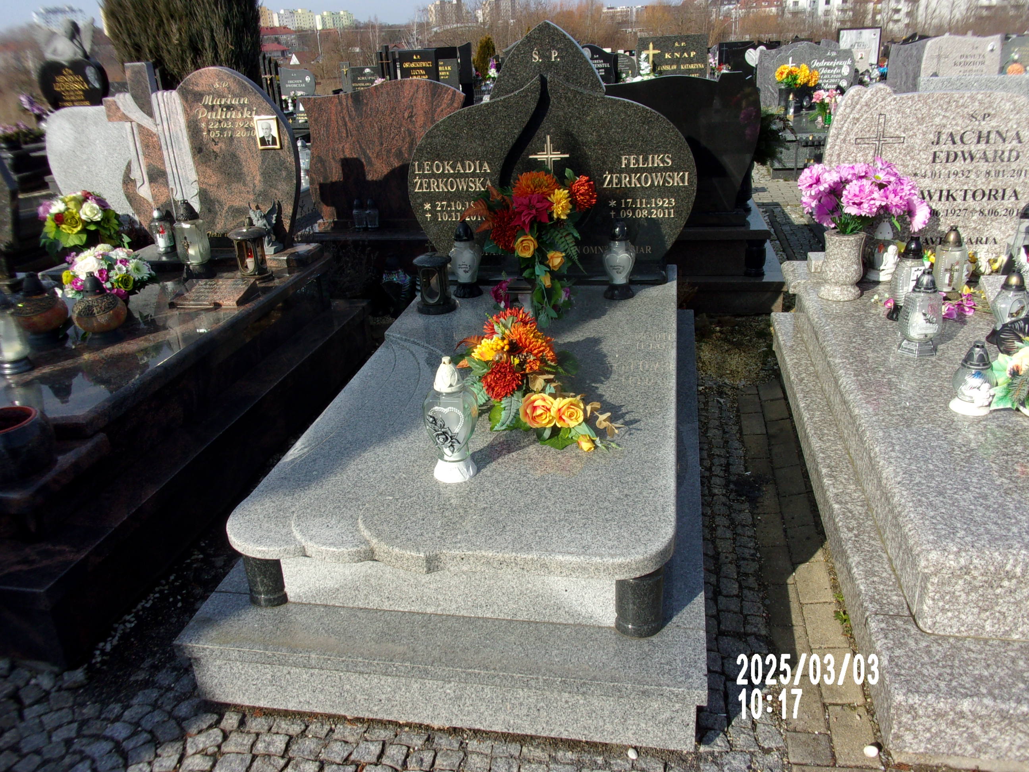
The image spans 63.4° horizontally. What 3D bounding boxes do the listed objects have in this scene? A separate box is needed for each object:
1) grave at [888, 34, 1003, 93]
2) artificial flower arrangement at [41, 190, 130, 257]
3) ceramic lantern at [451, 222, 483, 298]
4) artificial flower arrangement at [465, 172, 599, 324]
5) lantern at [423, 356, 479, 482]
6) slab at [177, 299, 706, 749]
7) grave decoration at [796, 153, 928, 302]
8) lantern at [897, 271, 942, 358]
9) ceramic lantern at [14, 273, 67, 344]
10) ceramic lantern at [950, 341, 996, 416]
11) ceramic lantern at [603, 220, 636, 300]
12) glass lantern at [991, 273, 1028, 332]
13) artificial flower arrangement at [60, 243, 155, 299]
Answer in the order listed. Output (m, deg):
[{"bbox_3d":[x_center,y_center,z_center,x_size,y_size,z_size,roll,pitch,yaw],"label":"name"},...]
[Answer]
[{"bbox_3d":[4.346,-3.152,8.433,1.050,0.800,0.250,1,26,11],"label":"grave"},{"bbox_3d":[-2.129,-0.781,4.117,0.410,0.350,0.370,-14,25,-24],"label":"artificial flower arrangement"},{"bbox_3d":[-0.221,-0.567,3.698,0.145,0.320,0.130,-1,23,5],"label":"ceramic lantern"},{"bbox_3d":[0.065,-0.574,3.422,0.530,0.620,0.400,0,25,8],"label":"artificial flower arrangement"},{"bbox_3d":[-0.173,0.085,2.272,0.150,0.347,0.132,-1,23,5],"label":"lantern"},{"bbox_3d":[0.022,0.106,3.163,1.320,0.510,2.640,1,24,11],"label":"slab"},{"bbox_3d":[1.572,-0.690,3.765,0.550,0.590,0.460,1,24,11],"label":"grave decoration"},{"bbox_3d":[1.469,-0.268,2.983,0.144,0.297,0.142,1,26,11],"label":"lantern"},{"bbox_3d":[-1.926,-0.327,3.376,0.195,0.268,0.195,-16,26,-28],"label":"ceramic lantern"},{"bbox_3d":[1.437,-0.034,2.577,0.135,0.224,0.130,-1,25,6],"label":"ceramic lantern"},{"bbox_3d":[0.461,-0.570,3.694,0.150,0.332,0.135,0,25,8],"label":"ceramic lantern"},{"bbox_3d":[1.914,-0.315,3.219,0.135,0.283,0.130,-2,23,4],"label":"glass lantern"},{"bbox_3d":[-1.755,-0.448,3.513,0.380,0.290,0.350,1,26,11],"label":"artificial flower arrangement"}]

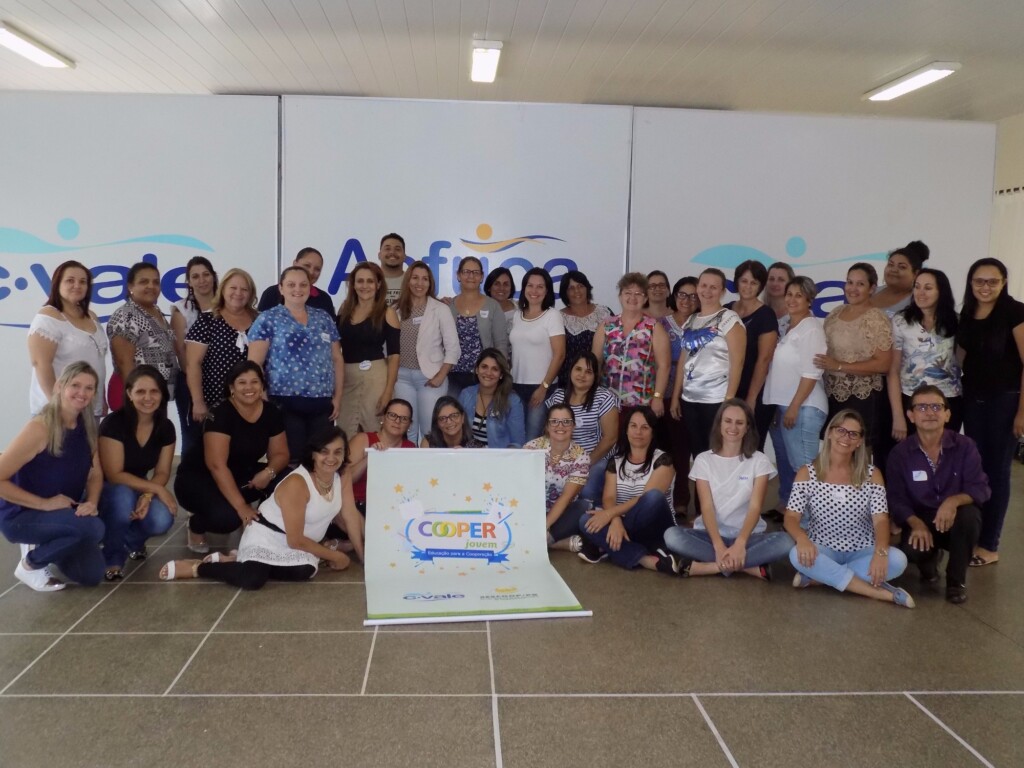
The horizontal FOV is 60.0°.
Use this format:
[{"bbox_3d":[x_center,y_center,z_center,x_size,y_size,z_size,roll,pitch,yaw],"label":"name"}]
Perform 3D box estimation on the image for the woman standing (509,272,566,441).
[{"bbox_3d":[0.164,0.072,5.765,0.430,1.638,0.320,3,7,18],"label":"woman standing"}]

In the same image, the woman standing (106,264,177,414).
[{"bbox_3d":[-2.118,0.110,5.122,0.360,1.609,0.460,5,8,34],"label":"woman standing"}]

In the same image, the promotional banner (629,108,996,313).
[{"bbox_3d":[2.625,-0.810,7.845,3.246,3.038,0.070,1,6,-4],"label":"promotional banner"}]

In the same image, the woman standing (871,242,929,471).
[{"bbox_3d":[2.512,0.003,5.854,0.480,1.853,0.360,6,8,39],"label":"woman standing"}]

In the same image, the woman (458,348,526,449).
[{"bbox_3d":[-0.120,0.328,5.459,0.550,1.089,0.650,3,6,14],"label":"woman"}]

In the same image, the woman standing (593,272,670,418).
[{"bbox_3d":[0.714,0.114,5.456,0.500,1.580,0.320,3,7,15],"label":"woman standing"}]

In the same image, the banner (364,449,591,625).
[{"bbox_3d":[-0.205,0.704,4.355,1.030,0.610,0.880,2,6,1],"label":"banner"}]

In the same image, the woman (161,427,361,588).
[{"bbox_3d":[-1.264,0.586,4.529,0.946,0.723,0.579,-3,7,-33],"label":"woman"}]

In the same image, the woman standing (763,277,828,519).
[{"bbox_3d":[1.765,0.139,5.570,0.360,1.615,0.460,-4,8,-38],"label":"woman standing"}]

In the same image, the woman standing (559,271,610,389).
[{"bbox_3d":[0.488,0.011,6.184,0.500,1.592,0.320,2,6,6],"label":"woman standing"}]

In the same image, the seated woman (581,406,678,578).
[{"bbox_3d":[0.661,0.533,4.946,0.540,0.860,0.700,2,7,8],"label":"seated woman"}]

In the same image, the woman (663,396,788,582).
[{"bbox_3d":[1.169,0.530,4.849,0.670,0.873,0.650,2,6,9],"label":"woman"}]

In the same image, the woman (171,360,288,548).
[{"bbox_3d":[-1.575,0.400,5.037,0.640,1.073,0.680,-2,7,-28],"label":"woman"}]

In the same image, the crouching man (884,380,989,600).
[{"bbox_3d":[2.207,0.518,4.621,0.540,1.040,0.700,4,7,21],"label":"crouching man"}]

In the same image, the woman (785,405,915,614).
[{"bbox_3d":[1.719,0.585,4.547,0.640,0.900,0.660,4,7,18],"label":"woman"}]

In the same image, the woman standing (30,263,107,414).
[{"bbox_3d":[-2.510,0.110,5.047,0.360,1.610,0.460,7,8,40],"label":"woman standing"}]

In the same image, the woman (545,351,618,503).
[{"bbox_3d":[0.423,0.351,5.250,0.500,1.070,0.620,3,6,12],"label":"woman"}]

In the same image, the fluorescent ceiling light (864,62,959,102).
[{"bbox_3d":[3.452,-2.612,7.712,0.215,0.075,1.230,1,6,-4],"label":"fluorescent ceiling light"}]

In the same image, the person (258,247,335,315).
[{"bbox_3d":[-1.383,-0.035,5.750,0.530,1.696,0.340,0,6,-10],"label":"person"}]

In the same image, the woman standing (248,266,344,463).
[{"bbox_3d":[-1.291,0.106,5.325,0.560,1.608,0.360,-1,7,-22],"label":"woman standing"}]

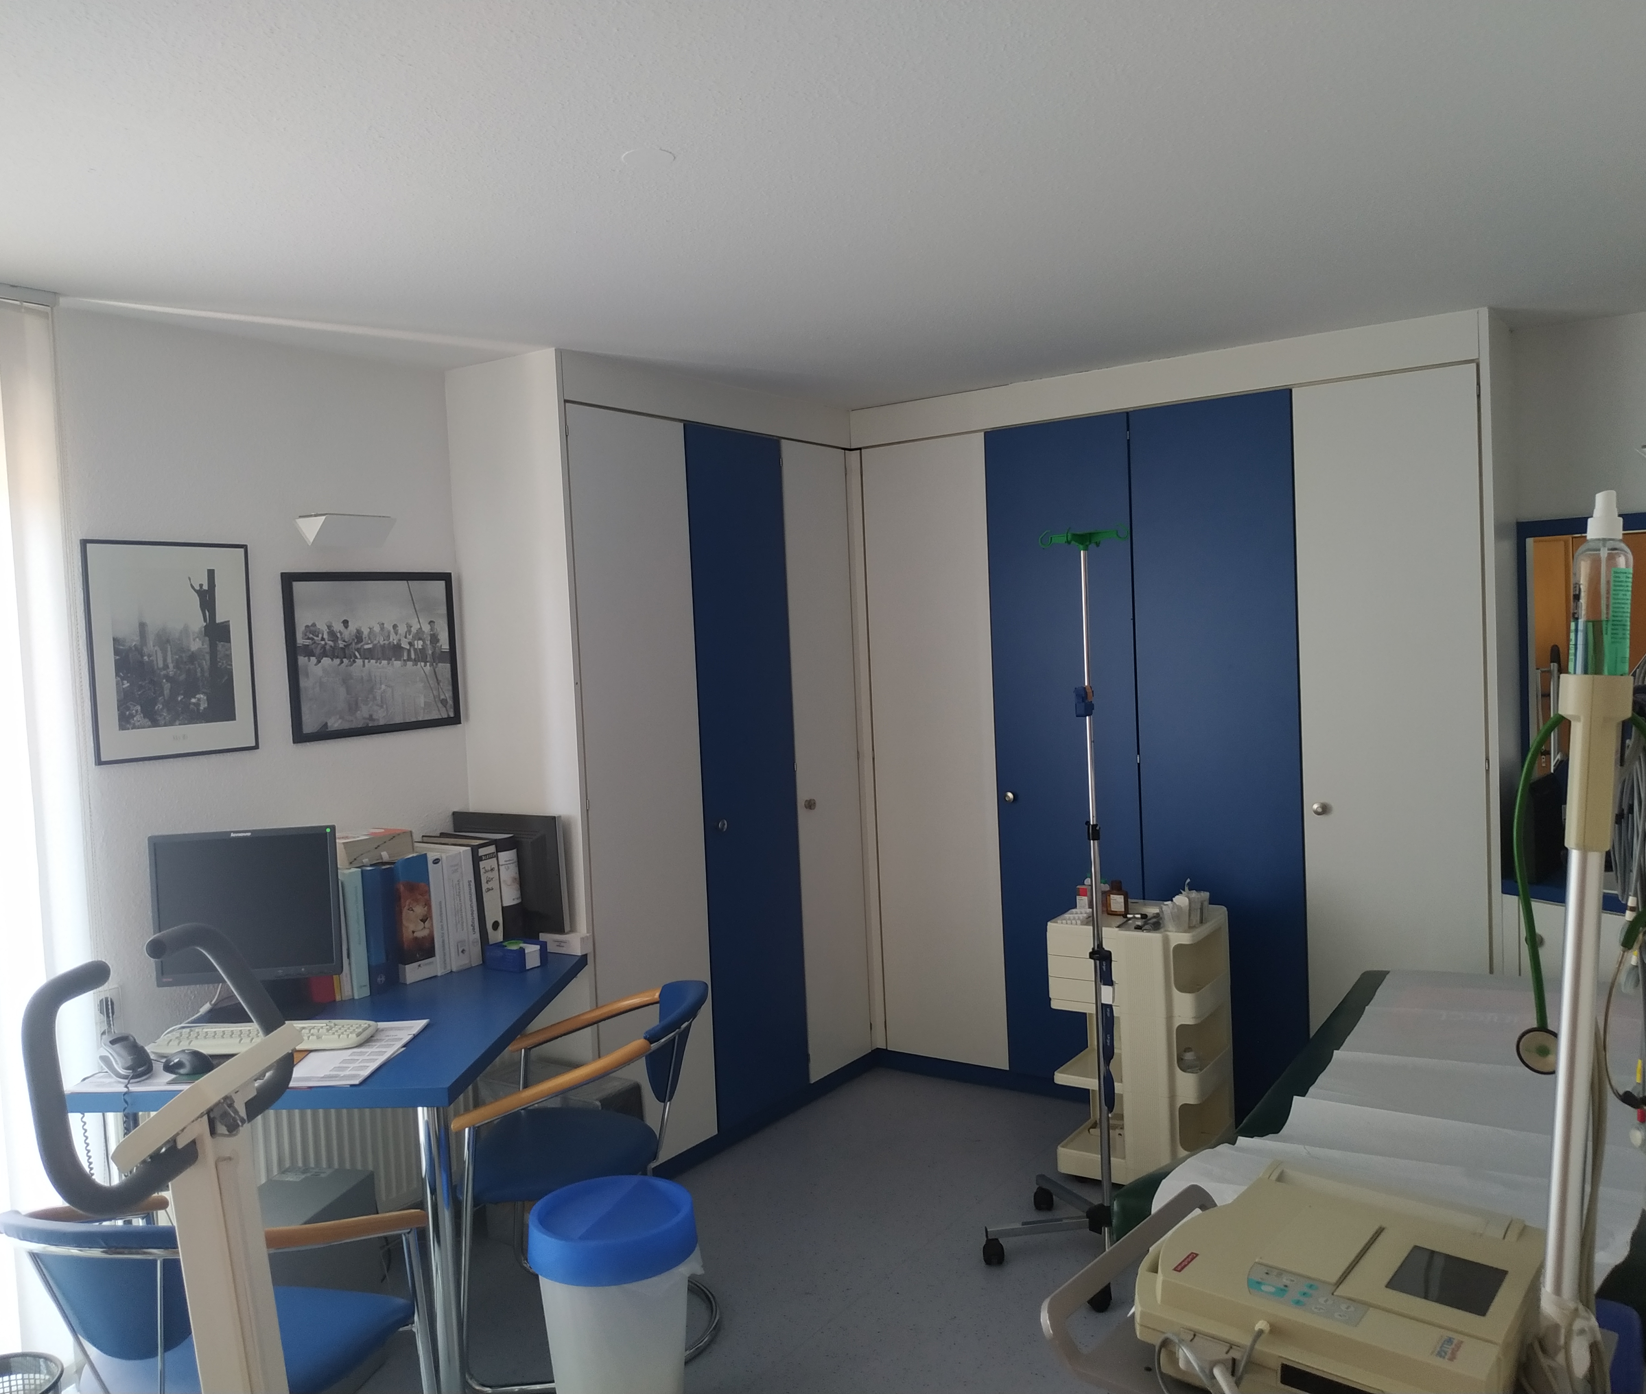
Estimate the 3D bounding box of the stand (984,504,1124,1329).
[{"bbox_3d":[0.681,0.500,3.248,0.580,1.852,0.580,-3,3,-8],"label":"stand"}]

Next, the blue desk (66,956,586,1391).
[{"bbox_3d":[-1.092,1.129,3.159,0.883,0.761,1.183,-2,3,6],"label":"blue desk"}]

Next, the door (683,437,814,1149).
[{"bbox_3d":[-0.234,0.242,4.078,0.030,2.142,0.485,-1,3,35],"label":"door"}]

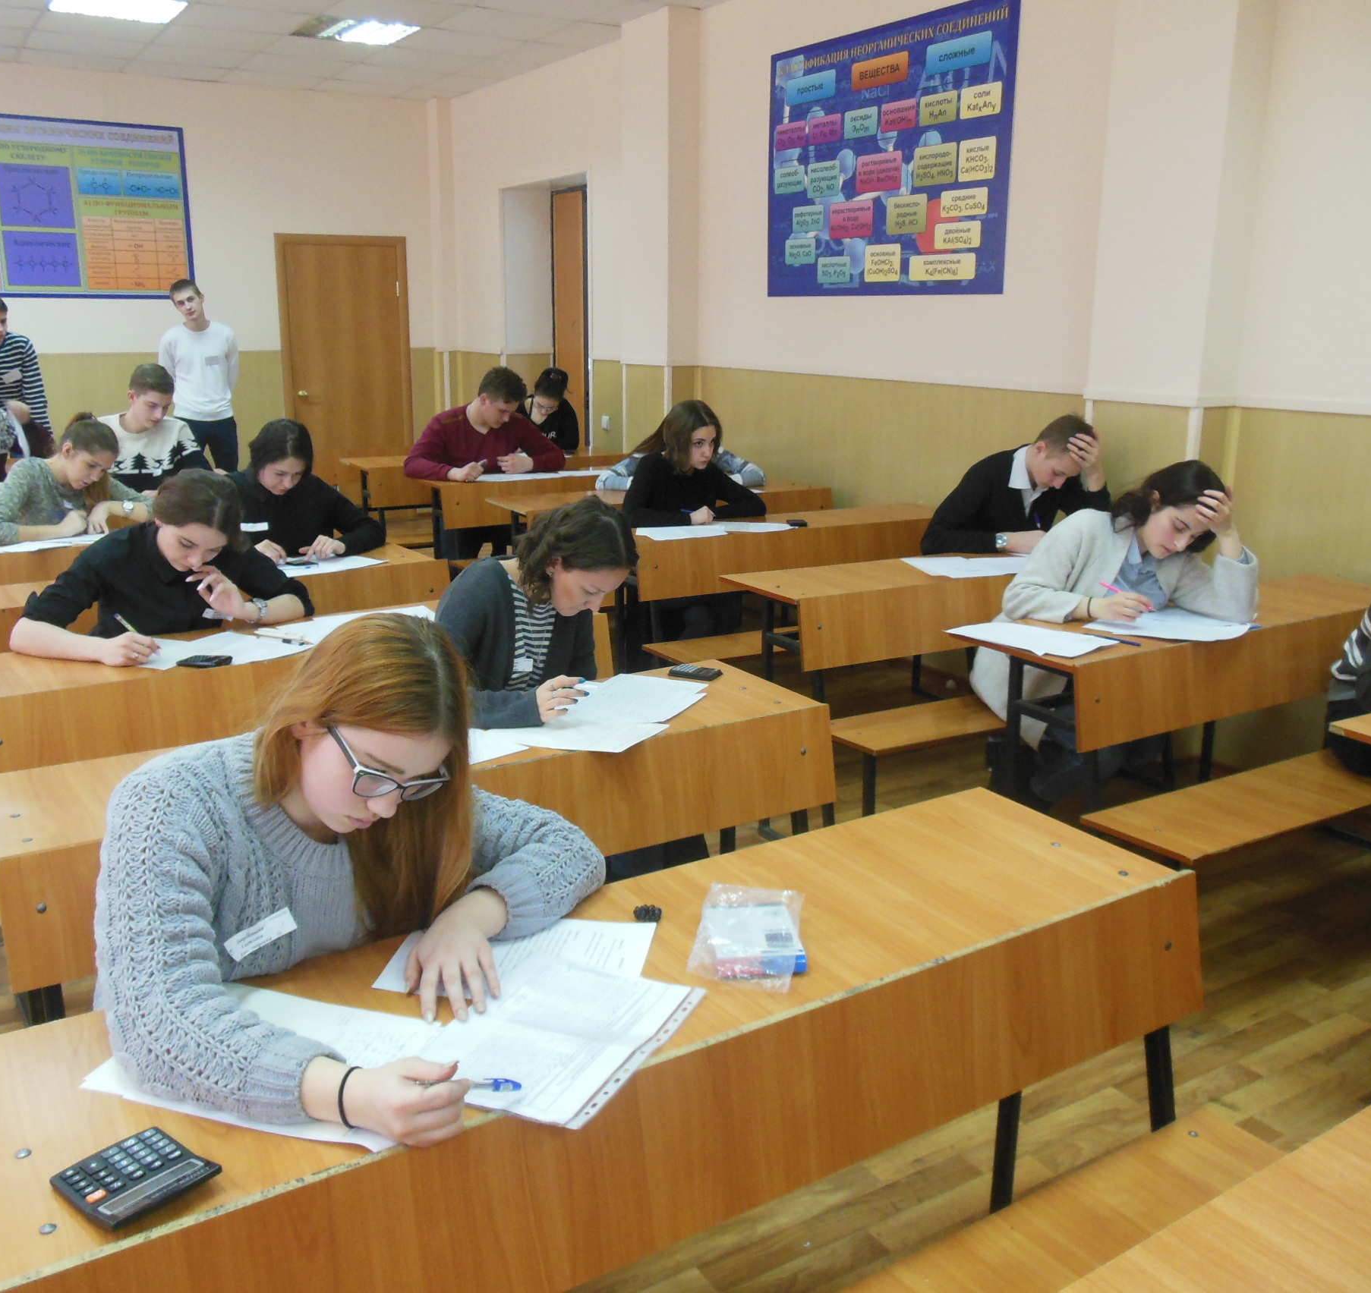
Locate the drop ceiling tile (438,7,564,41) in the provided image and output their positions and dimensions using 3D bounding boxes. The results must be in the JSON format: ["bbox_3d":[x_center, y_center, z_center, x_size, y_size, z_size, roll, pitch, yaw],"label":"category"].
[{"bbox_3d":[-1.000,-3.383,6.762,0.600,0.018,0.600,-8,17,-31],"label":"drop ceiling tile"}]

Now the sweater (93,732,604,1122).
[{"bbox_3d":[-0.400,0.382,1.589,0.660,0.560,0.630,-10,18,-35],"label":"sweater"}]

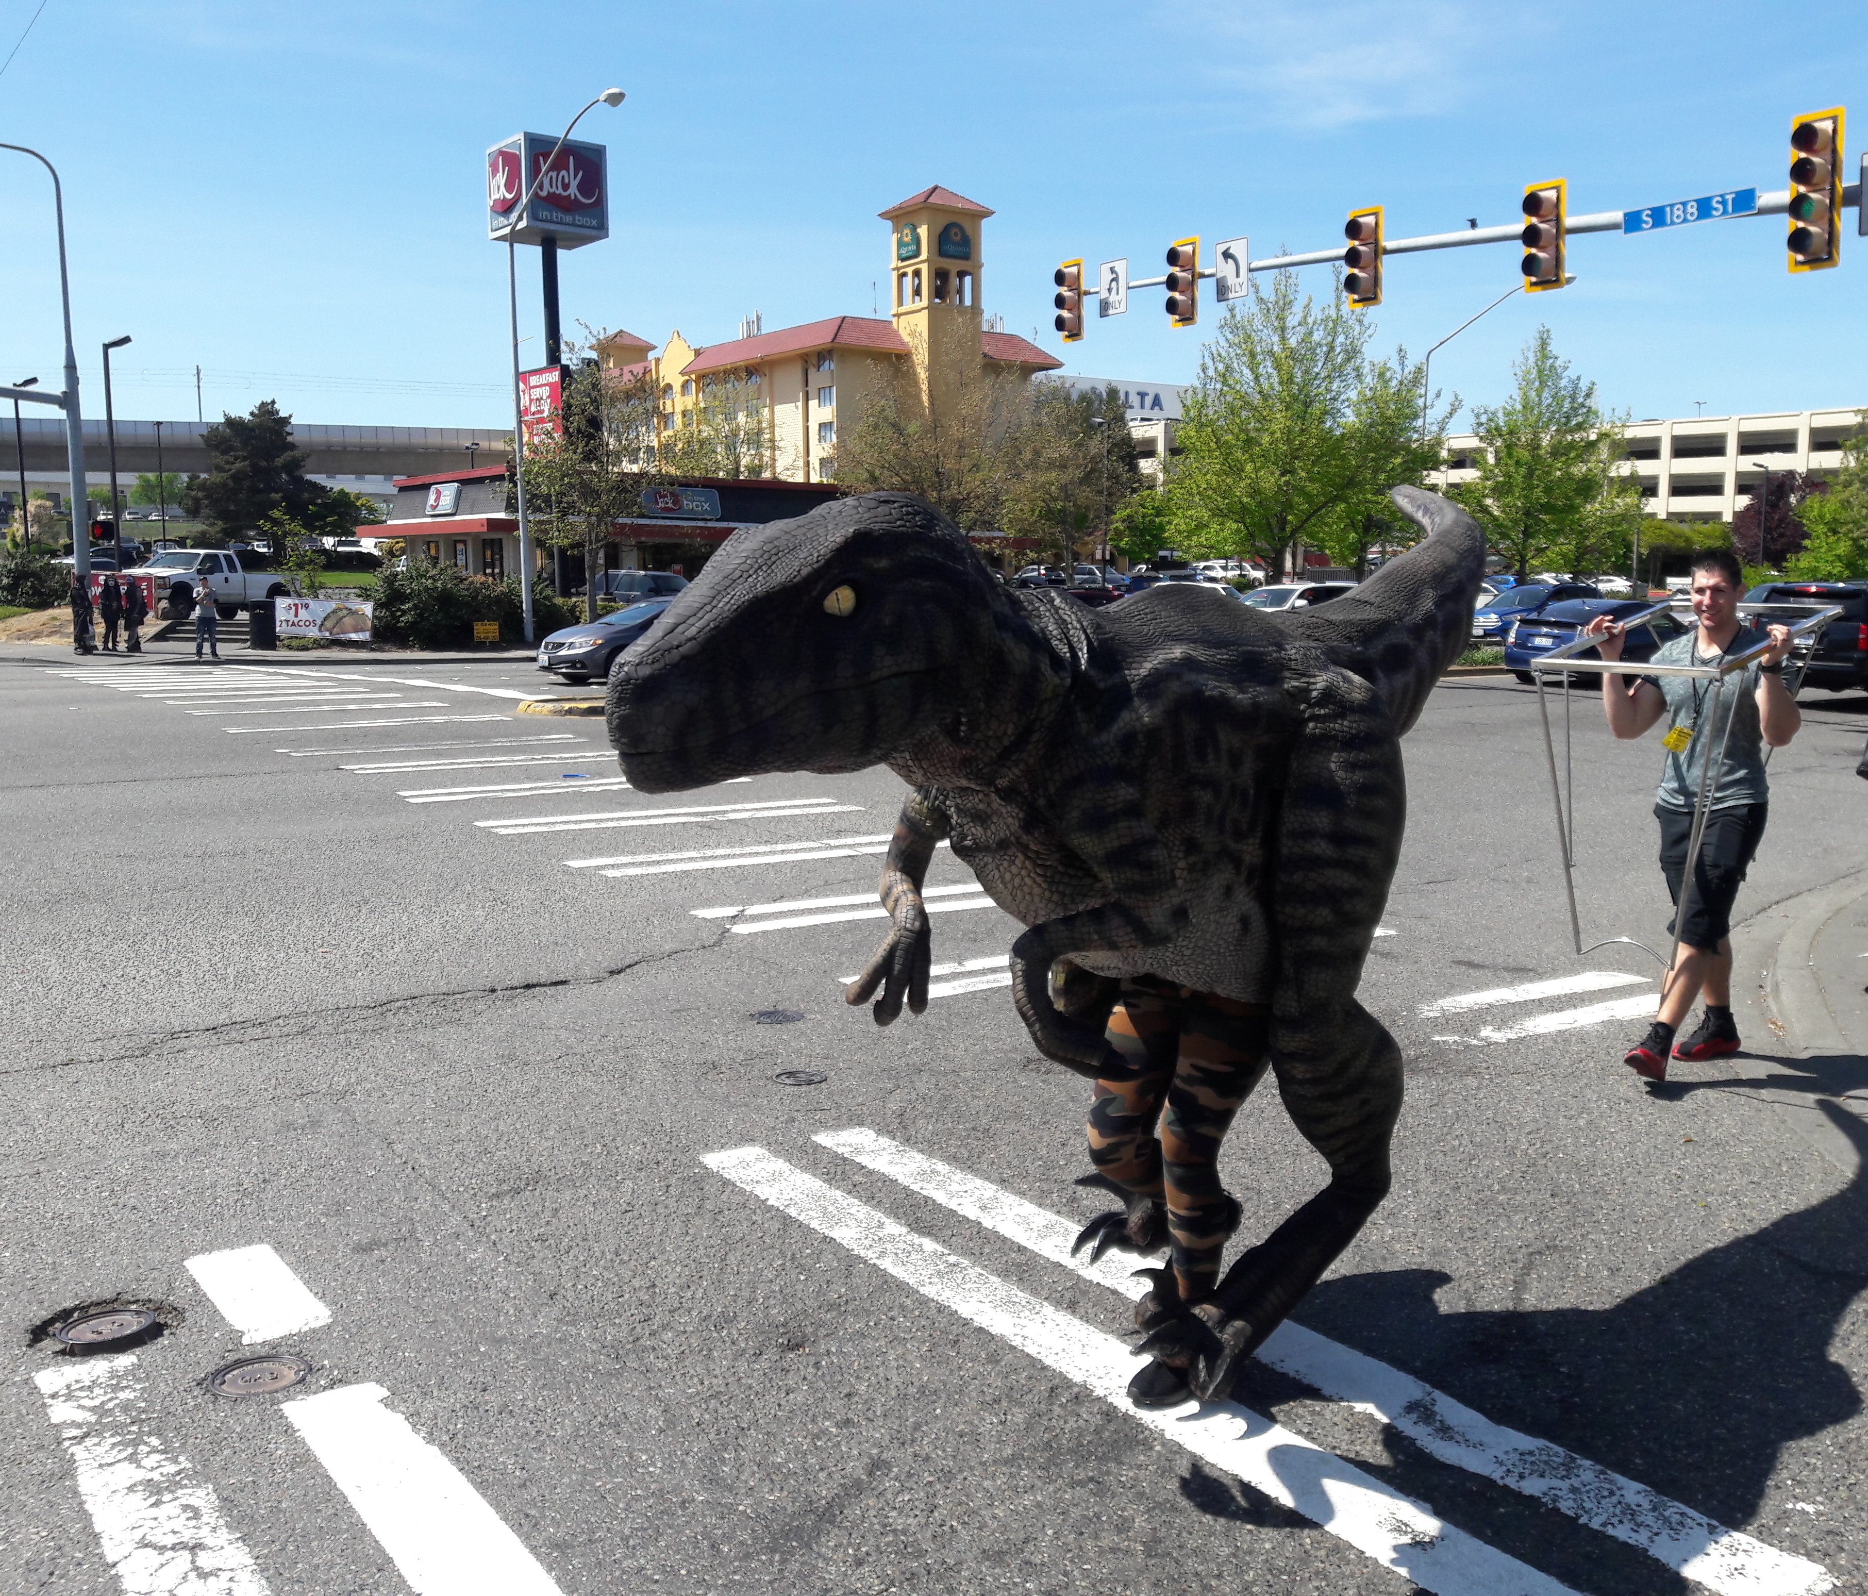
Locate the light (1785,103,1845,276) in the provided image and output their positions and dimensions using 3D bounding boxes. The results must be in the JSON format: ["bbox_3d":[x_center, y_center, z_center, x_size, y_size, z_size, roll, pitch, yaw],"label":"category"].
[{"bbox_3d":[9.659,-6.712,18.945,0.450,1.660,0.590,-5,9,-34],"label":"light"}]

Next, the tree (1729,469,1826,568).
[{"bbox_3d":[42.319,-12.999,86.000,5.300,6.800,5.200,0,7,0],"label":"tree"}]

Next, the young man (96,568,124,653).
[{"bbox_3d":[-18.890,-4.234,39.393,0.500,1.730,0.360,-2,7,-14],"label":"young man"}]

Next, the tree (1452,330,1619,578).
[{"bbox_3d":[18.135,-9.503,51.642,5.300,8.940,5.300,2,8,19],"label":"tree"}]

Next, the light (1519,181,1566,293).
[{"bbox_3d":[7.560,-6.980,21.406,0.400,1.310,0.600,-5,8,-33],"label":"light"}]

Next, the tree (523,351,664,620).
[{"bbox_3d":[-8.975,-7.997,45.000,3.900,7.400,3.900,0,7,0],"label":"tree"}]

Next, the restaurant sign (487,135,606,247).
[{"bbox_3d":[-11.804,-18.482,52.696,2.700,2.700,2.700,-6,9,-37],"label":"restaurant sign"}]

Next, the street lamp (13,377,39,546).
[{"bbox_3d":[-30.062,-9.989,57.487,0.900,7.774,0.350,1,7,10],"label":"street lamp"}]

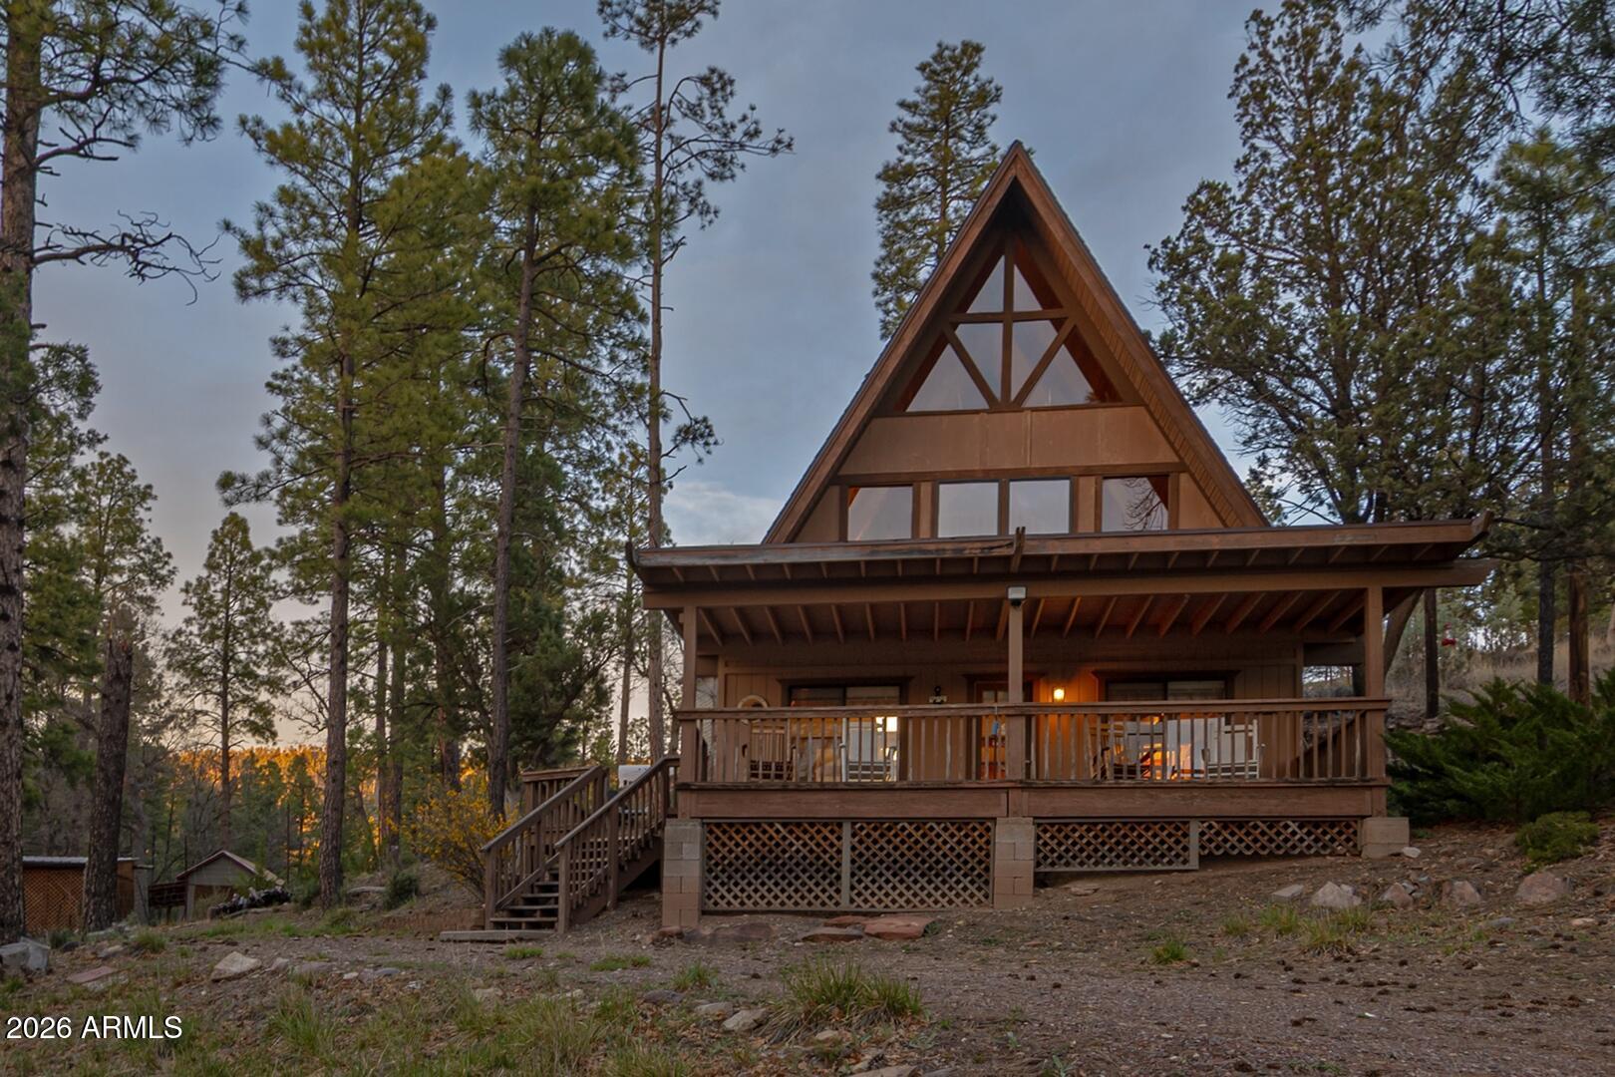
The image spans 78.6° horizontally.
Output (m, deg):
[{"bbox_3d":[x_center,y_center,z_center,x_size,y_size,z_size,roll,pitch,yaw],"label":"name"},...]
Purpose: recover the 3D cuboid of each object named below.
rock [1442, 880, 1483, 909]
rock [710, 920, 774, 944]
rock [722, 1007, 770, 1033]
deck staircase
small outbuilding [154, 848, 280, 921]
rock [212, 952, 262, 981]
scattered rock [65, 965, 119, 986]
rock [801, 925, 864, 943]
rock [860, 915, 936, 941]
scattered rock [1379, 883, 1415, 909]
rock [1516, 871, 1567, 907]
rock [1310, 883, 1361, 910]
[{"bbox_3d":[5.703,3.099,8.600,0.299,0.227,0.250,-7,-14,32],"label":"rock"},{"bbox_3d":[-0.729,4.380,11.000,0.746,0.194,0.507,1,-12,-3],"label":"rock"},{"bbox_3d":[-0.418,3.263,6.700,0.330,0.131,0.259,1,-12,-3],"label":"rock"},{"bbox_3d":[-2.799,3.705,12.350,1.380,2.000,2.050,-7,-14,33],"label":"deck staircase"},{"bbox_3d":[-24.804,14.832,41.969,4.300,2.900,4.600,6,-13,-23],"label":"small outbuilding"},{"bbox_3d":[-5.322,3.985,9.200,0.421,0.198,0.331,7,-14,-28],"label":"rock"},{"bbox_3d":[-6.663,4.074,9.200,0.422,0.106,0.309,9,-14,-33],"label":"scattered rock"},{"bbox_3d":[0.274,4.288,10.700,0.732,0.124,0.459,0,-12,2],"label":"rock"},{"bbox_3d":[0.992,4.257,10.800,0.844,0.173,0.662,0,-12,5],"label":"rock"},{"bbox_3d":[5.191,3.147,8.700,0.275,0.211,0.231,-6,-14,29],"label":"scattered rock"},{"bbox_3d":[6.314,3.013,8.500,0.362,0.251,0.284,-8,-15,35],"label":"rock"},{"bbox_3d":[4.651,3.151,8.700,0.398,0.204,0.313,-5,-13,27],"label":"rock"}]

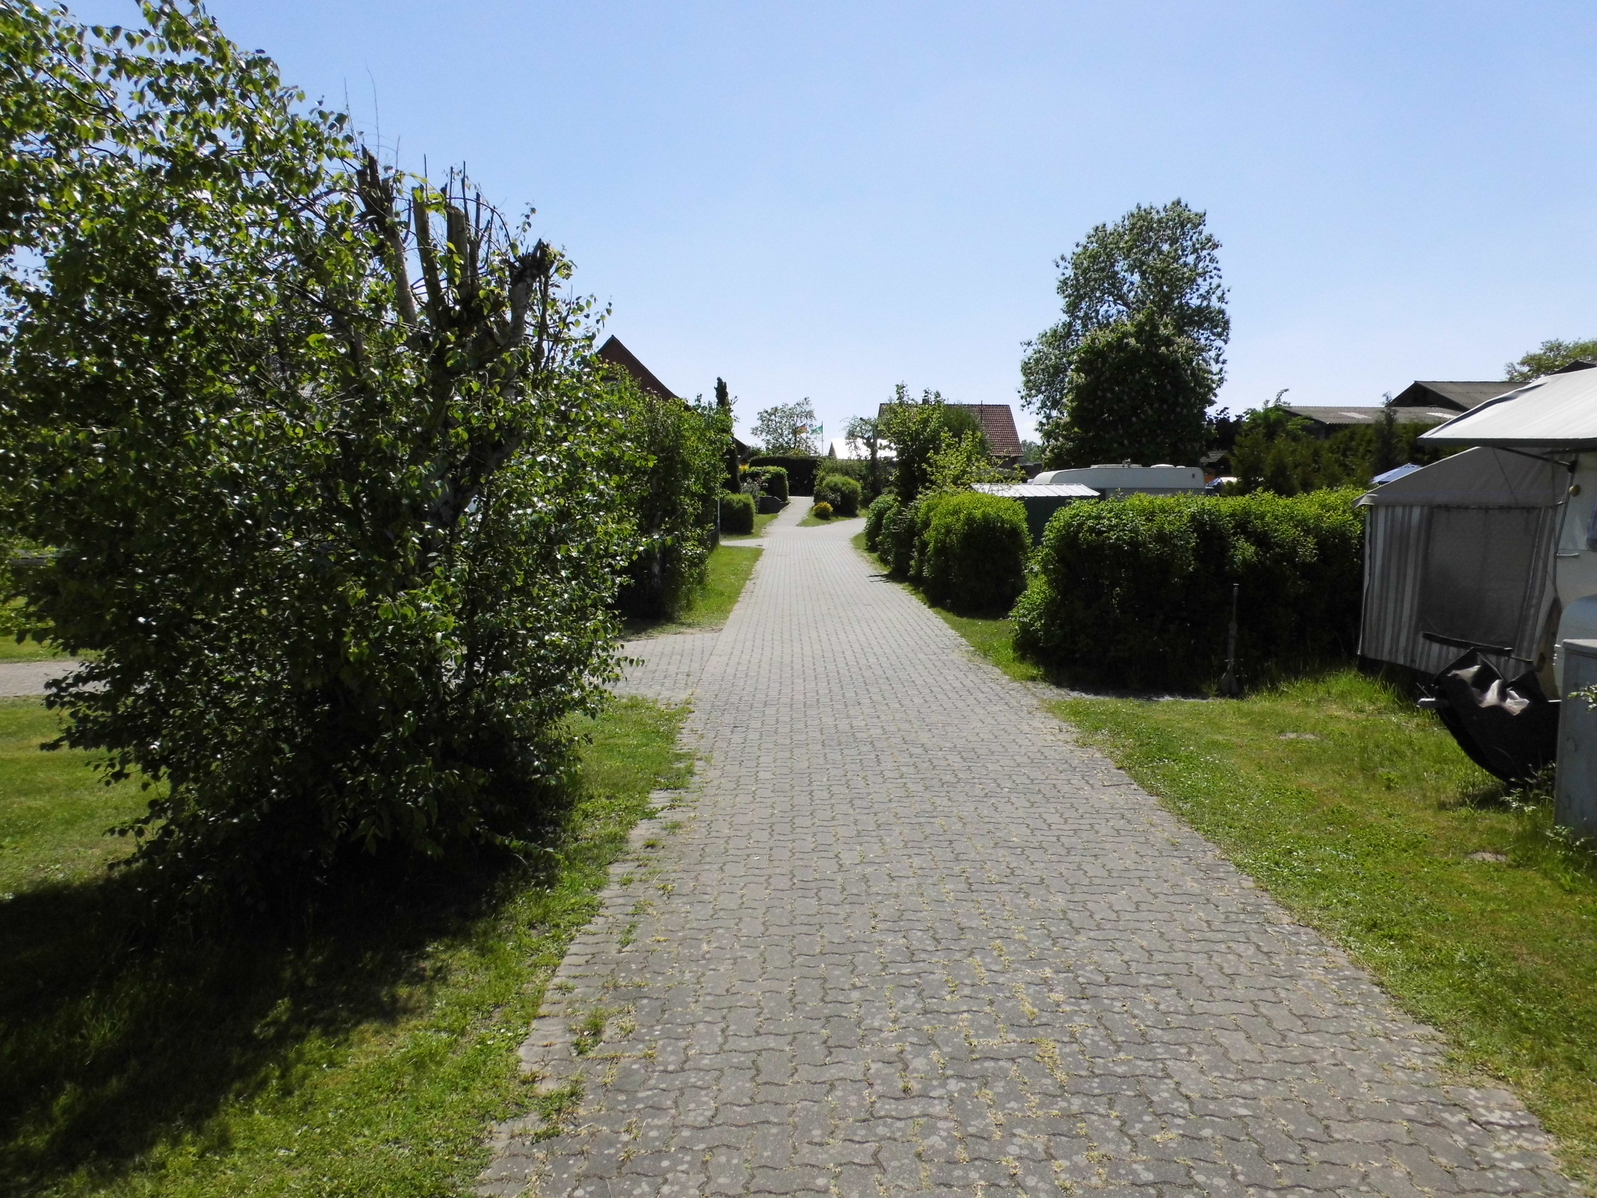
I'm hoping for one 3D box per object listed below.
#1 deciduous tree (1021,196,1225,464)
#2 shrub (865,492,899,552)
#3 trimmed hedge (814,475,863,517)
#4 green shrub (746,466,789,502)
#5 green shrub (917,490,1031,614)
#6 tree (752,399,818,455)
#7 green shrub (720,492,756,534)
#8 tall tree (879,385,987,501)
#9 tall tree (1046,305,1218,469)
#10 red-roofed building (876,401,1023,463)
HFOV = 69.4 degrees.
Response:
[{"bbox_3d":[20.638,-15.031,72.954,12.800,19.800,11.500,2,6,15],"label":"deciduous tree"},{"bbox_3d":[2.487,-2.185,33.080,1.200,1.670,1.300,0,6,4],"label":"shrub"},{"bbox_3d":[1.809,-4.792,53.094,2.120,1.950,2.000,0,6,2],"label":"trimmed hedge"},{"bbox_3d":[-1.520,-5.466,55.084,2.000,1.750,1.800,0,6,-2],"label":"green shrub"},{"bbox_3d":[2.673,-0.758,17.583,1.700,1.730,1.750,1,6,9],"label":"green shrub"},{"bbox_3d":[-1.004,-11.402,88.366,5.000,7.600,5.000,0,6,-1],"label":"tree"},{"bbox_3d":[-2.333,-3.227,43.577,1.420,1.600,1.400,0,6,-3],"label":"green shrub"},{"bbox_3d":[4.216,-4.091,36.251,3.500,5.200,3.200,1,6,7],"label":"tall tree"},{"bbox_3d":[17.028,-9.500,59.511,8.700,10.600,8.200,2,6,16],"label":"tall tree"},{"bbox_3d":[12.821,-13.121,98.357,12.800,7.400,9.000,0,6,0],"label":"red-roofed building"}]

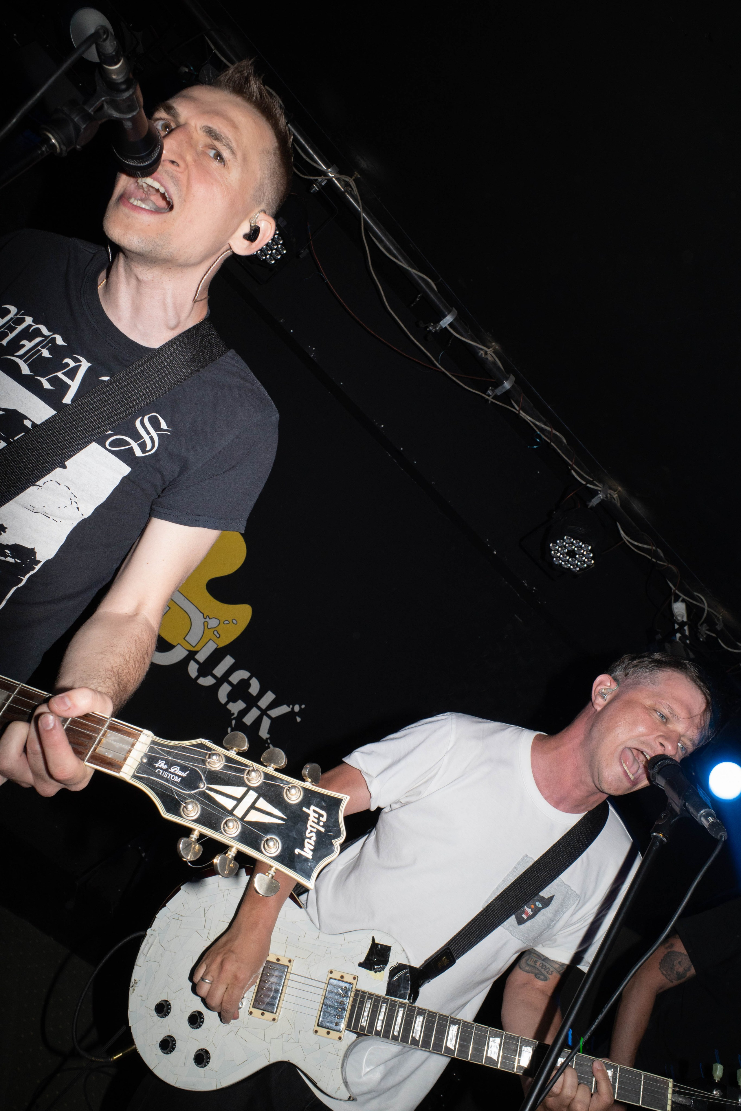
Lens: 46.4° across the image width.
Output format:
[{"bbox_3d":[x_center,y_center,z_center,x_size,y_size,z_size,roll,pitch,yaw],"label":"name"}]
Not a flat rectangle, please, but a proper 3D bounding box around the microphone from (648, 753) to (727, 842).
[{"bbox_3d":[0.437,0.332,1.182,0.050,0.050,0.205,43,6,-10],"label":"microphone"}]

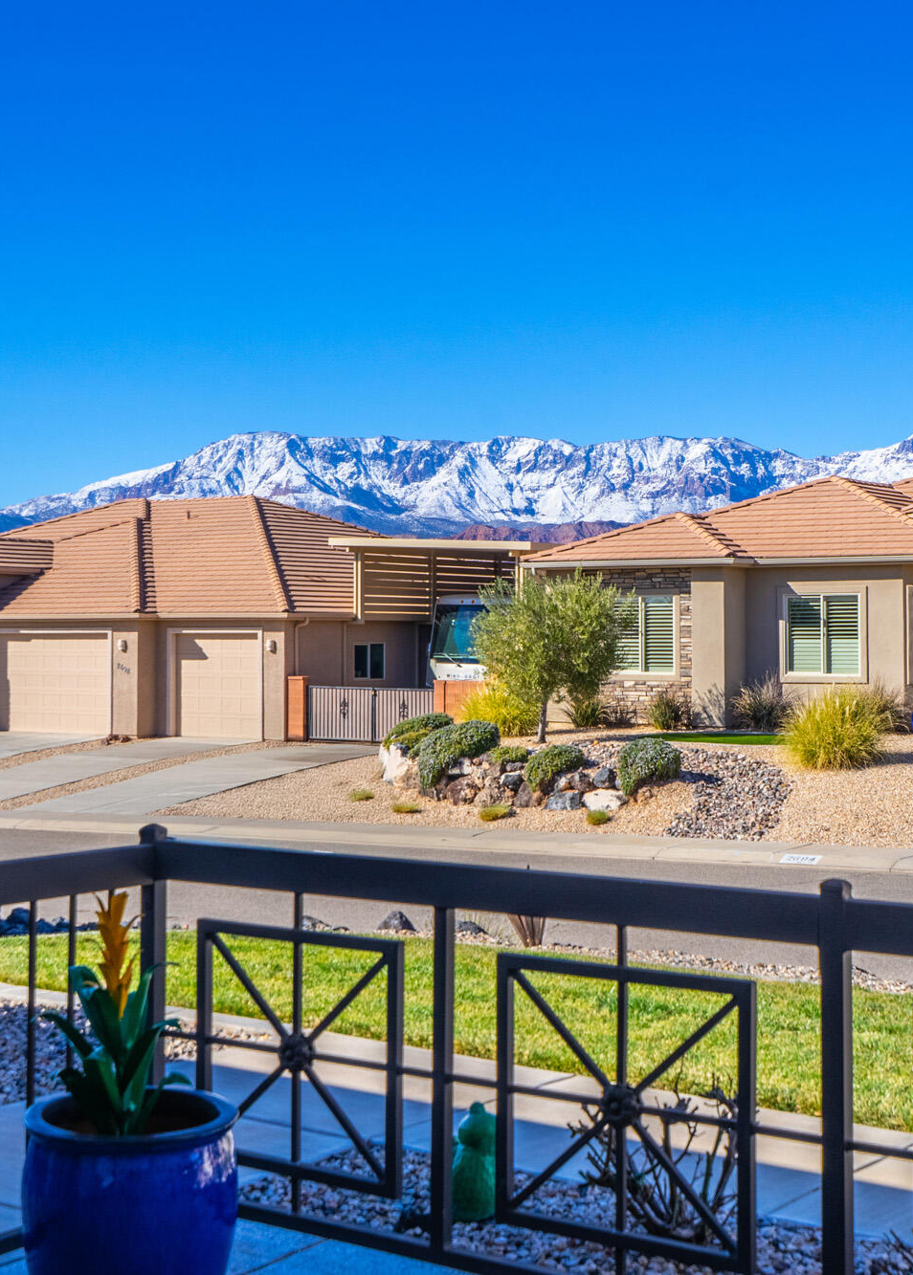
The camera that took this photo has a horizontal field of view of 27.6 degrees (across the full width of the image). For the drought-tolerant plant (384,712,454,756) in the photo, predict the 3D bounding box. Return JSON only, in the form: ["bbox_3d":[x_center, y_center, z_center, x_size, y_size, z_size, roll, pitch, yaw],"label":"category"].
[{"bbox_3d":[-0.709,1.816,35.300,1.330,0.800,1.250,0,-1,36],"label":"drought-tolerant plant"}]

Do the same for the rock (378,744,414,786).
[{"bbox_3d":[-1.129,2.371,34.700,0.680,0.800,0.650,0,-1,36],"label":"rock"}]

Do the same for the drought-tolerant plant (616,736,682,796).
[{"bbox_3d":[2.975,1.996,28.700,1.030,0.930,1.000,0,0,6],"label":"drought-tolerant plant"}]

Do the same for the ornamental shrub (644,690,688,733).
[{"bbox_3d":[3.870,1.355,34.400,0.790,0.770,0.750,0,0,6],"label":"ornamental shrub"}]

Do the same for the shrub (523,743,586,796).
[{"bbox_3d":[1.527,2.063,29.000,0.970,0.810,0.930,0,0,3],"label":"shrub"}]

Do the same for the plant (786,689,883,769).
[{"bbox_3d":[6.400,1.550,31.600,1.680,1.400,1.600,0,-1,36],"label":"plant"}]

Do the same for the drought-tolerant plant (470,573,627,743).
[{"bbox_3d":[1.680,0.342,34.000,2.900,3.150,2.800,0,0,0],"label":"drought-tolerant plant"}]

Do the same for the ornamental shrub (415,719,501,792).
[{"bbox_3d":[0.024,1.893,29.800,1.350,1.120,1.250,0,0,0],"label":"ornamental shrub"}]

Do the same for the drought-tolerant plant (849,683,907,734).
[{"bbox_3d":[7.466,1.260,33.000,1.060,0.880,1.000,0,0,13],"label":"drought-tolerant plant"}]

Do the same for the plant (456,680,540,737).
[{"bbox_3d":[0.729,1.260,33.000,1.460,1.020,1.400,0,0,1],"label":"plant"}]

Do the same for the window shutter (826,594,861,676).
[{"bbox_3d":[7.119,-0.041,34.200,0.660,1.490,0.060,0,0,34],"label":"window shutter"}]

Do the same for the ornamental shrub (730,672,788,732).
[{"bbox_3d":[5.536,1.192,34.100,1.050,1.100,1.020,0,0,9],"label":"ornamental shrub"}]

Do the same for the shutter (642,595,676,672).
[{"bbox_3d":[3.964,-0.073,36.400,0.740,1.490,0.080,0,-1,36],"label":"shutter"}]

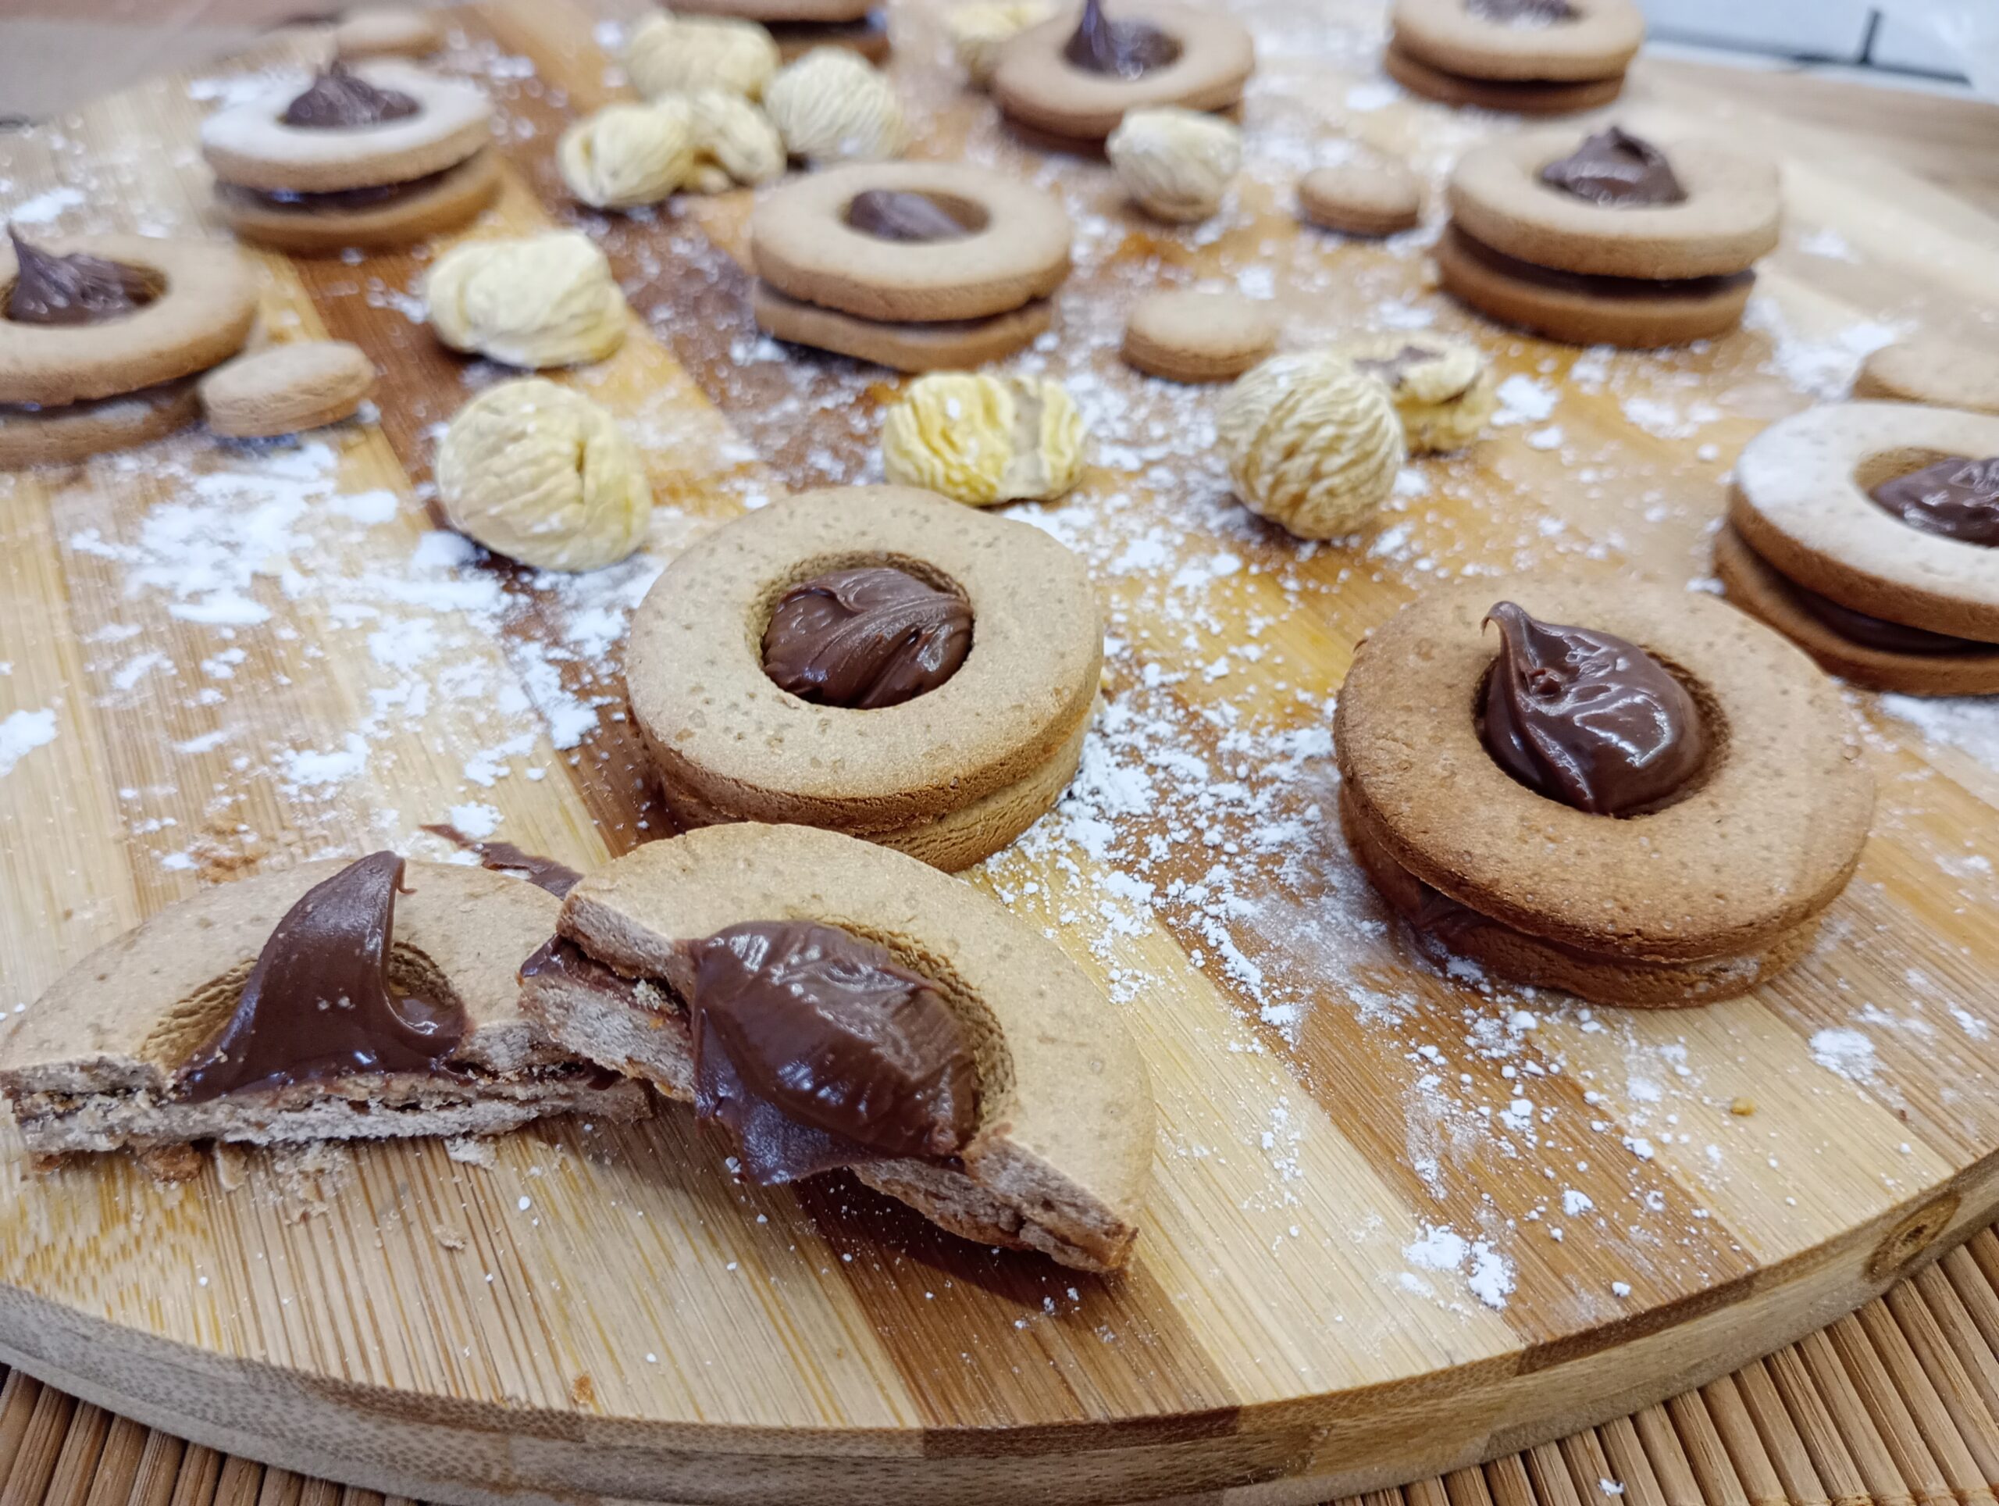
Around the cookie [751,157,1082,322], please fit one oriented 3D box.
[{"bbox_3d":[-0.015,-0.086,0.270,0.052,0.006,0.052,-2,42,-1],"label":"cookie"}]

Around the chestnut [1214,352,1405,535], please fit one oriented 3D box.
[{"bbox_3d":[0.040,-0.039,0.209,0.024,0.023,0.024,7,42,9],"label":"chestnut"}]

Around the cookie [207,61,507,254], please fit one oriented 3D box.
[{"bbox_3d":[-0.120,-0.116,0.301,0.052,0.023,0.052,-16,43,-16],"label":"cookie"}]

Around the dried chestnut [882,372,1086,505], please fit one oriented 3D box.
[{"bbox_3d":[-0.002,-0.044,0.226,0.029,0.016,0.023,-3,42,0],"label":"dried chestnut"}]

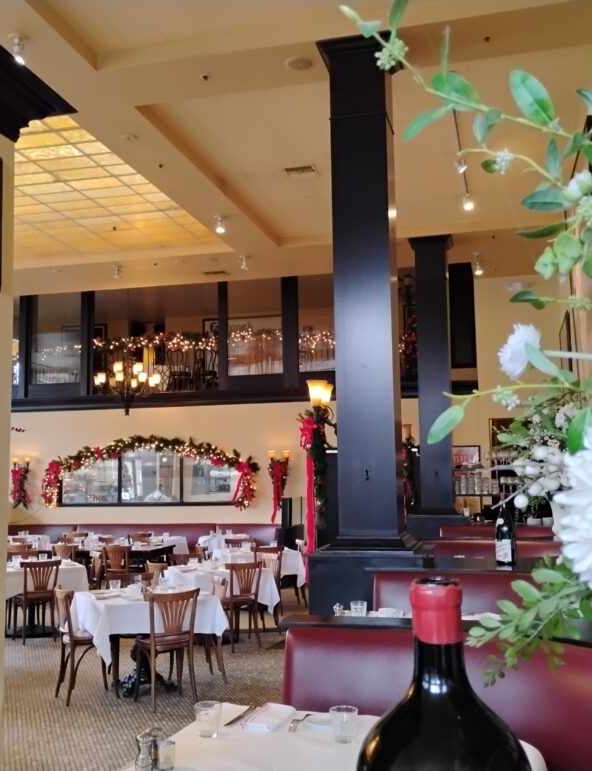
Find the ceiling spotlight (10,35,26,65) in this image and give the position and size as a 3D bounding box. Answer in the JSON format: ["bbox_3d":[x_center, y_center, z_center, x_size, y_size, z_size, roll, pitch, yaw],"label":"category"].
[{"bbox_3d":[-2.083,-2.514,6.226,0.120,0.190,0.110,-7,-9,44],"label":"ceiling spotlight"}]

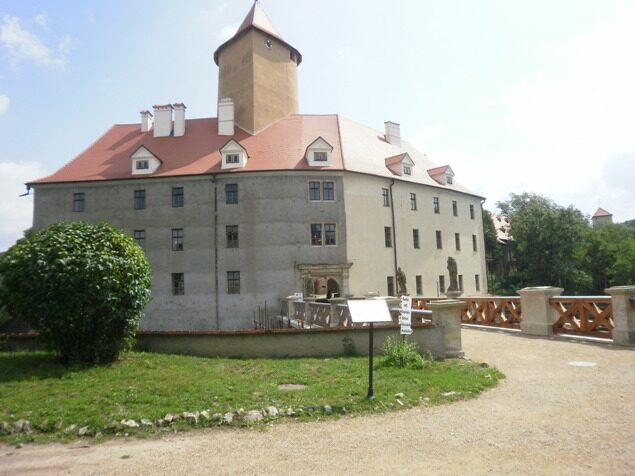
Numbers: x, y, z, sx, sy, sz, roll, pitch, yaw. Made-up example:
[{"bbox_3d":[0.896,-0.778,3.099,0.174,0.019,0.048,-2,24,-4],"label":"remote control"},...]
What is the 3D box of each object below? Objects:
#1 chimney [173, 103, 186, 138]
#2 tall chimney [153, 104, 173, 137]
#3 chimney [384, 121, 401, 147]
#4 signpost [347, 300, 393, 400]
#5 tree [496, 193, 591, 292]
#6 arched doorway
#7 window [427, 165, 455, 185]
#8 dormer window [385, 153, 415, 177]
[{"bbox_3d":[-12.627,-10.859,43.700,1.000,3.050,0.950,-2,-6,6],"label":"chimney"},{"bbox_3d":[-14.287,-10.816,43.900,1.750,3.000,0.950,-2,-6,6],"label":"tall chimney"},{"bbox_3d":[8.289,-11.504,52.500,1.750,2.700,0.950,3,-8,-43],"label":"chimney"},{"bbox_3d":[0.743,1.585,6.750,0.580,1.380,0.330,-1,-6,-8],"label":"signpost"},{"bbox_3d":[28.434,0.944,60.000,11.500,13.000,11.000,-2,-6,0],"label":"tree"},{"bbox_3d":[1.295,4.209,38.600,1.150,1.950,0.500,-1,-6,-4],"label":"arched doorway"},{"bbox_3d":[13.486,-6.847,52.500,2.150,2.250,2.700,3,-8,-43],"label":"window"},{"bbox_3d":[8.001,-7.126,47.400,2.300,2.400,2.700,3,-8,-43],"label":"dormer window"}]

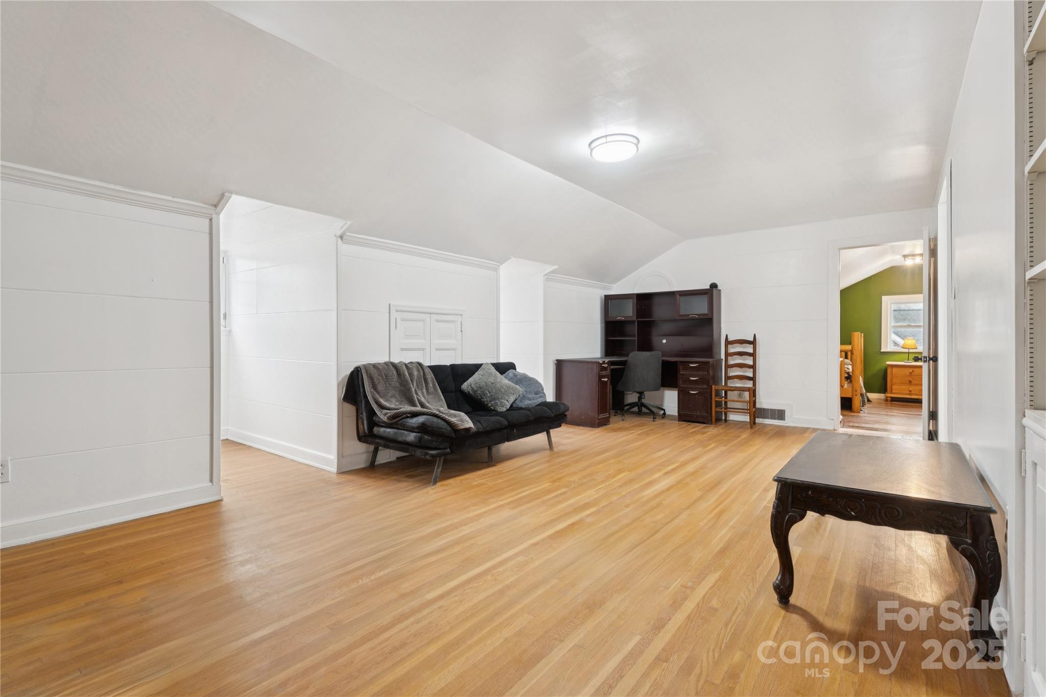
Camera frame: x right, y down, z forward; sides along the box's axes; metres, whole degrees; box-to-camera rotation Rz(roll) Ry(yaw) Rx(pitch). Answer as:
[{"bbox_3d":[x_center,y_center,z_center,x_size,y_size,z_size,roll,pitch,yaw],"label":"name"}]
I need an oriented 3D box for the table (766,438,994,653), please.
[{"bbox_3d":[1.508,0.696,2.088,0.606,0.459,1.235,0,0,38],"label":"table"}]

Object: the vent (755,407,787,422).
[{"bbox_3d":[2.989,0.802,5.994,0.355,0.145,0.025,0,0,38],"label":"vent"}]

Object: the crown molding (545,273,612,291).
[{"bbox_3d":[0.785,-0.861,6.552,0.065,0.090,1.750,0,0,38],"label":"crown molding"}]

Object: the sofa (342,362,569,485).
[{"bbox_3d":[-0.448,0.527,4.141,0.865,0.792,1.820,0,0,38],"label":"sofa"}]

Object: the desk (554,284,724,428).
[{"bbox_3d":[1.479,0.090,6.202,1.550,1.652,1.520,0,0,38],"label":"desk"}]

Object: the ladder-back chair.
[{"bbox_3d":[2.564,0.371,5.913,0.470,1.088,0.450,0,0,38],"label":"ladder-back chair"}]

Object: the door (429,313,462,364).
[{"bbox_3d":[-0.709,0.292,4.547,0.035,1.198,0.395,0,0,38],"label":"door"}]

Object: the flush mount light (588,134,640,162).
[{"bbox_3d":[0.633,-1.405,3.450,0.360,0.078,0.360,0,0,0],"label":"flush mount light"}]

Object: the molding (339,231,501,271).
[{"bbox_3d":[-0.805,-0.825,4.397,0.065,0.083,1.825,0,0,38],"label":"molding"}]

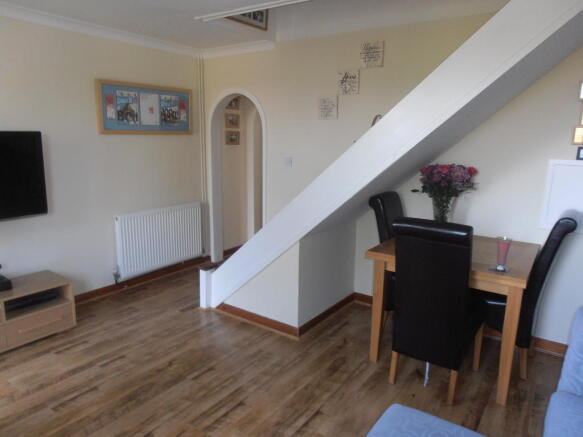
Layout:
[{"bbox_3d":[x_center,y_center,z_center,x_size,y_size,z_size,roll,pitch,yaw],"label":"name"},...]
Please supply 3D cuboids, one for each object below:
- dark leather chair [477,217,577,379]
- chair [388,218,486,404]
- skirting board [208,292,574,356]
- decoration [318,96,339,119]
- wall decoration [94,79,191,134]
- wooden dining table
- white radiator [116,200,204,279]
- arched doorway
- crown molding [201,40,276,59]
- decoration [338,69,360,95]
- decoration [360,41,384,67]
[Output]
[{"bbox_3d":[1.480,0.457,2.735,0.625,1.065,0.440,9,15,35],"label":"dark leather chair"},{"bbox_3d":[0.892,0.502,2.459,0.435,1.070,0.620,9,15,35],"label":"chair"},{"bbox_3d":[0.651,0.850,3.187,2.490,0.080,0.970,9,15,35],"label":"skirting board"},{"bbox_3d":[0.329,-0.985,3.654,0.200,0.200,0.020,9,15,35],"label":"decoration"},{"bbox_3d":[-1.381,-1.053,3.934,0.030,0.471,1.060,9,15,35],"label":"wall decoration"},{"bbox_3d":[1.114,0.583,2.796,0.895,0.780,0.900,9,15,35],"label":"wooden dining table"},{"bbox_3d":[-1.356,0.204,4.193,0.095,0.612,1.000,9,15,35],"label":"white radiator"},{"bbox_3d":[-0.562,-0.416,4.518,0.850,1.965,0.180,9,15,35],"label":"arched doorway"},{"bbox_3d":[-0.564,-1.722,4.119,0.950,0.085,0.085,9,15,35],"label":"crown molding"},{"bbox_3d":[0.496,-1.166,3.495,0.200,0.200,0.020,9,15,35],"label":"decoration"},{"bbox_3d":[0.662,-1.349,3.338,0.200,0.200,0.020,9,15,35],"label":"decoration"}]

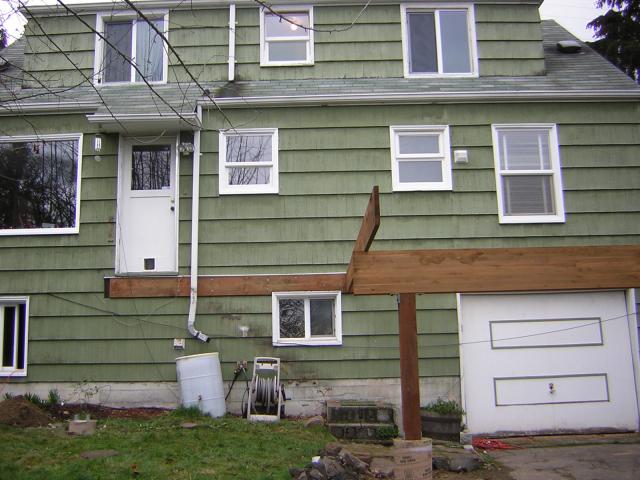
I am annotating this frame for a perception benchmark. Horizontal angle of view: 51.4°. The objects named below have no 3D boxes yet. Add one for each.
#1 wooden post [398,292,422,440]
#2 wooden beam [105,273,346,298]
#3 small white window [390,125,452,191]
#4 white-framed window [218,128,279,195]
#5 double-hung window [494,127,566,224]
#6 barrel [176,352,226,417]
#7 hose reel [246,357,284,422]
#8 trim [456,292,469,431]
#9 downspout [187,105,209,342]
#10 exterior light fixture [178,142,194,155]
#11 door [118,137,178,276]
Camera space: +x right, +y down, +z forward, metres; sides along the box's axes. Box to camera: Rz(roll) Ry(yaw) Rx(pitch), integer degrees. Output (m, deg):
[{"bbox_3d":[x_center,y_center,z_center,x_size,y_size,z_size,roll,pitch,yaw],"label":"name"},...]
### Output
[{"bbox_3d":[0.754,1.062,5.617,0.140,1.203,0.140,-1,-9,0],"label":"wooden post"},{"bbox_3d":[-1.394,0.694,9.838,3.569,0.286,0.060,-1,-9,0],"label":"wooden beam"},{"bbox_3d":[1.538,-1.236,10.153,0.899,1.020,0.100,-1,-9,0],"label":"small white window"},{"bbox_3d":[-1.077,-1.188,10.165,0.902,1.029,0.100,-1,-9,0],"label":"white-framed window"},{"bbox_3d":[3.148,-1.002,10.102,0.979,1.537,0.100,-1,-9,0],"label":"double-hung window"},{"bbox_3d":[-1.655,2.017,9.259,0.590,0.850,0.590,-9,-9,-1],"label":"barrel"},{"bbox_3d":[-0.740,2.080,9.292,0.550,0.882,0.450,-1,-9,0],"label":"hose reel"},{"bbox_3d":[2.052,1.725,9.663,0.090,2.013,0.060,-1,-9,0],"label":"trim"},{"bbox_3d":[-1.786,-0.305,9.874,0.300,3.549,0.260,-1,-9,0],"label":"downspout"},{"bbox_3d":[-2.030,-1.380,10.123,0.244,0.177,0.180,-1,-9,0],"label":"exterior light fixture"},{"bbox_3d":[-2.591,-0.530,10.089,0.922,2.113,0.100,-1,-9,0],"label":"door"}]

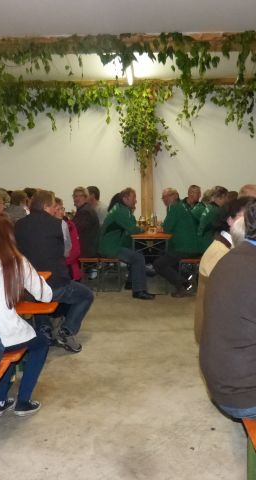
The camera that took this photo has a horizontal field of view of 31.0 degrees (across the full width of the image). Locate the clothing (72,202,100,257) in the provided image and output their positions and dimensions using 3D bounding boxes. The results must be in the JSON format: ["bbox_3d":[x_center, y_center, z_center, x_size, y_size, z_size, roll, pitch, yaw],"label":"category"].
[{"bbox_3d":[-0.519,-0.111,5.650,0.400,0.700,0.480,0,6,3],"label":"clothing"}]

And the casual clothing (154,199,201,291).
[{"bbox_3d":[0.643,0.043,6.000,0.620,1.150,0.520,4,8,30],"label":"casual clothing"}]

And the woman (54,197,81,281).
[{"bbox_3d":[-0.635,0.196,4.550,0.480,1.220,0.600,-4,7,-27],"label":"woman"}]

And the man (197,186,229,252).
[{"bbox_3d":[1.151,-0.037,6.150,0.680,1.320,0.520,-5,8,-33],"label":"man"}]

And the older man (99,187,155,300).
[{"bbox_3d":[-0.006,0.045,5.750,0.760,1.320,0.520,-1,6,-3],"label":"older man"}]

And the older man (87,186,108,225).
[{"bbox_3d":[-0.474,-0.013,6.350,0.680,1.320,0.500,1,6,17],"label":"older man"}]

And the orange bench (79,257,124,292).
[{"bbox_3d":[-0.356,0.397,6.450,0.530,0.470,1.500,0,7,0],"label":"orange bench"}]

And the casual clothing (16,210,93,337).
[{"bbox_3d":[-0.568,0.271,3.620,0.520,1.080,0.660,4,7,37],"label":"casual clothing"}]

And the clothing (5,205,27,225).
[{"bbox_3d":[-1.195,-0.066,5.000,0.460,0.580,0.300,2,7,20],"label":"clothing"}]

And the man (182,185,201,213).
[{"bbox_3d":[0.949,-0.132,6.800,0.600,1.300,0.500,2,7,21],"label":"man"}]

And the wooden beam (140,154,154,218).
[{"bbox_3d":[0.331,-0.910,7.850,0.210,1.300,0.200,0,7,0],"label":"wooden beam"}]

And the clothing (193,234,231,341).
[{"bbox_3d":[0.596,0.233,2.450,0.420,0.620,0.480,-1,6,-6],"label":"clothing"}]

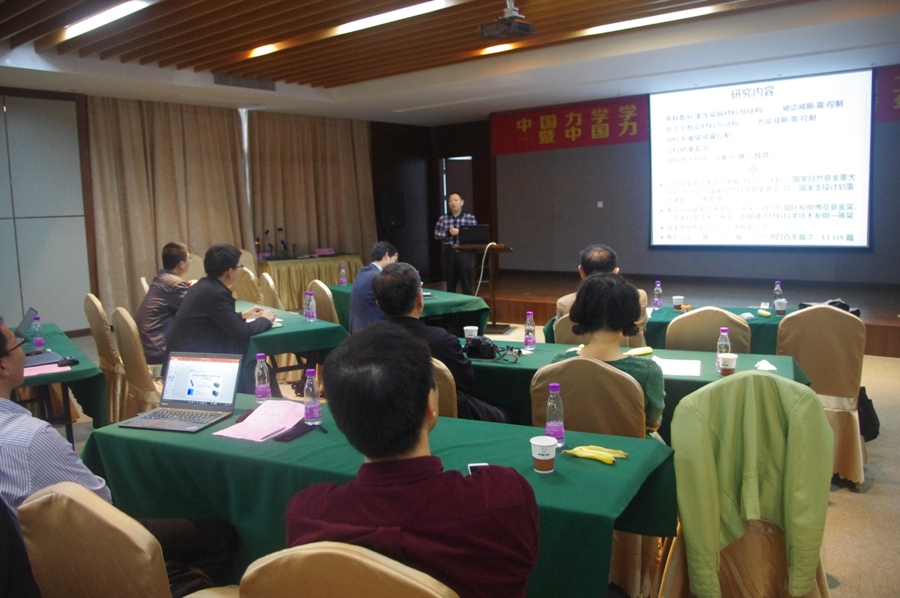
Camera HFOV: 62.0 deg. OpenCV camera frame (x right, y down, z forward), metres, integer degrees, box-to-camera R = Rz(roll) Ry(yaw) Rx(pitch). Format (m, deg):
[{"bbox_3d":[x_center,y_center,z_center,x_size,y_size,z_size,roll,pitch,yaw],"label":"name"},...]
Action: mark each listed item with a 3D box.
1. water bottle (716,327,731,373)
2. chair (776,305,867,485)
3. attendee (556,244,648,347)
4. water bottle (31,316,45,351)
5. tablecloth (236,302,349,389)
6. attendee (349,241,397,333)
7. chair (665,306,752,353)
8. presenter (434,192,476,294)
[{"bbox_3d":[1.221,0.220,3.329,0.061,0.200,0.061,-2,7,0],"label":"water bottle"},{"bbox_3d":[2.011,0.475,4.066,0.430,0.960,0.550,2,8,26],"label":"chair"},{"bbox_3d":[0.977,0.276,4.567,0.550,1.260,0.780,2,8,26],"label":"attendee"},{"bbox_3d":[-2.362,0.193,4.285,0.060,0.198,0.060,-2,7,0],"label":"water bottle"},{"bbox_3d":[-1.487,0.429,5.600,0.680,0.600,1.900,-7,9,-34],"label":"tablecloth"},{"bbox_3d":[-0.576,0.132,6.343,0.750,1.245,0.500,-7,9,-35],"label":"attendee"},{"bbox_3d":[1.462,0.482,4.143,0.470,0.945,0.580,2,8,27],"label":"chair"},{"bbox_3d":[0.076,-0.480,9.369,0.540,1.700,0.360,0,7,14],"label":"presenter"}]

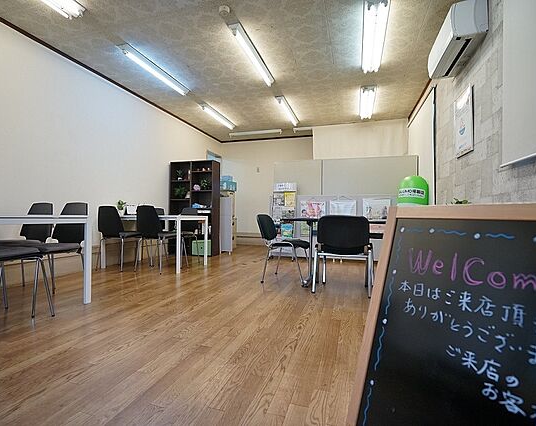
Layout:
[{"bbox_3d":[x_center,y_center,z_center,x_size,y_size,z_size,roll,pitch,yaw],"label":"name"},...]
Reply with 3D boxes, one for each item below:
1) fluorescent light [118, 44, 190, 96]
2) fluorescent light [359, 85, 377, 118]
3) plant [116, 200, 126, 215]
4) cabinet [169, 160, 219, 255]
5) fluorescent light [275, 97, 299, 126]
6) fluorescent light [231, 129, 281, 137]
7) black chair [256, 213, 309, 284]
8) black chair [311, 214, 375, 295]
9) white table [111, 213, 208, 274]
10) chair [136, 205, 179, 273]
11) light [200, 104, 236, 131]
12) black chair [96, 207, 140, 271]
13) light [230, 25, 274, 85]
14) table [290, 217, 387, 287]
[{"bbox_3d":[-1.478,-1.874,3.864,0.160,0.110,1.290,0,-1,17],"label":"fluorescent light"},{"bbox_3d":[1.663,-1.783,4.751,0.230,0.090,1.270,0,-1,17],"label":"fluorescent light"},{"bbox_3d":[-2.093,-0.078,4.067,0.120,0.195,0.120,0,-1,17],"label":"plant"},{"bbox_3d":[-1.420,-0.085,5.572,0.910,1.800,0.300,0,-1,17],"label":"cabinet"},{"bbox_3d":[0.380,-1.842,5.232,0.160,0.110,1.290,0,-1,17],"label":"fluorescent light"},{"bbox_3d":[-0.288,-1.831,6.666,1.290,0.100,0.100,0,-1,17],"label":"fluorescent light"},{"bbox_3d":[0.192,0.400,3.316,0.550,0.745,0.520,0,-1,22],"label":"black chair"},{"bbox_3d":[0.745,0.398,2.840,0.530,0.750,0.545,0,-1,16],"label":"black chair"},{"bbox_3d":[-1.565,0.393,4.020,1.235,0.728,0.705,0,-1,17],"label":"white table"},{"bbox_3d":[-1.460,0.336,3.732,0.480,0.842,0.545,0,-1,19],"label":"chair"},{"bbox_3d":[-0.949,-1.847,5.563,0.160,0.110,1.290,0,-1,17],"label":"light"},{"bbox_3d":[-2.062,0.357,4.005,0.440,0.865,0.510,0,-1,11],"label":"black chair"},{"bbox_3d":[-0.147,-1.811,3.409,0.125,0.097,1.265,0,-1,17],"label":"light"},{"bbox_3d":[0.898,0.443,3.118,1.450,0.710,0.600,0,-1,23],"label":"table"}]

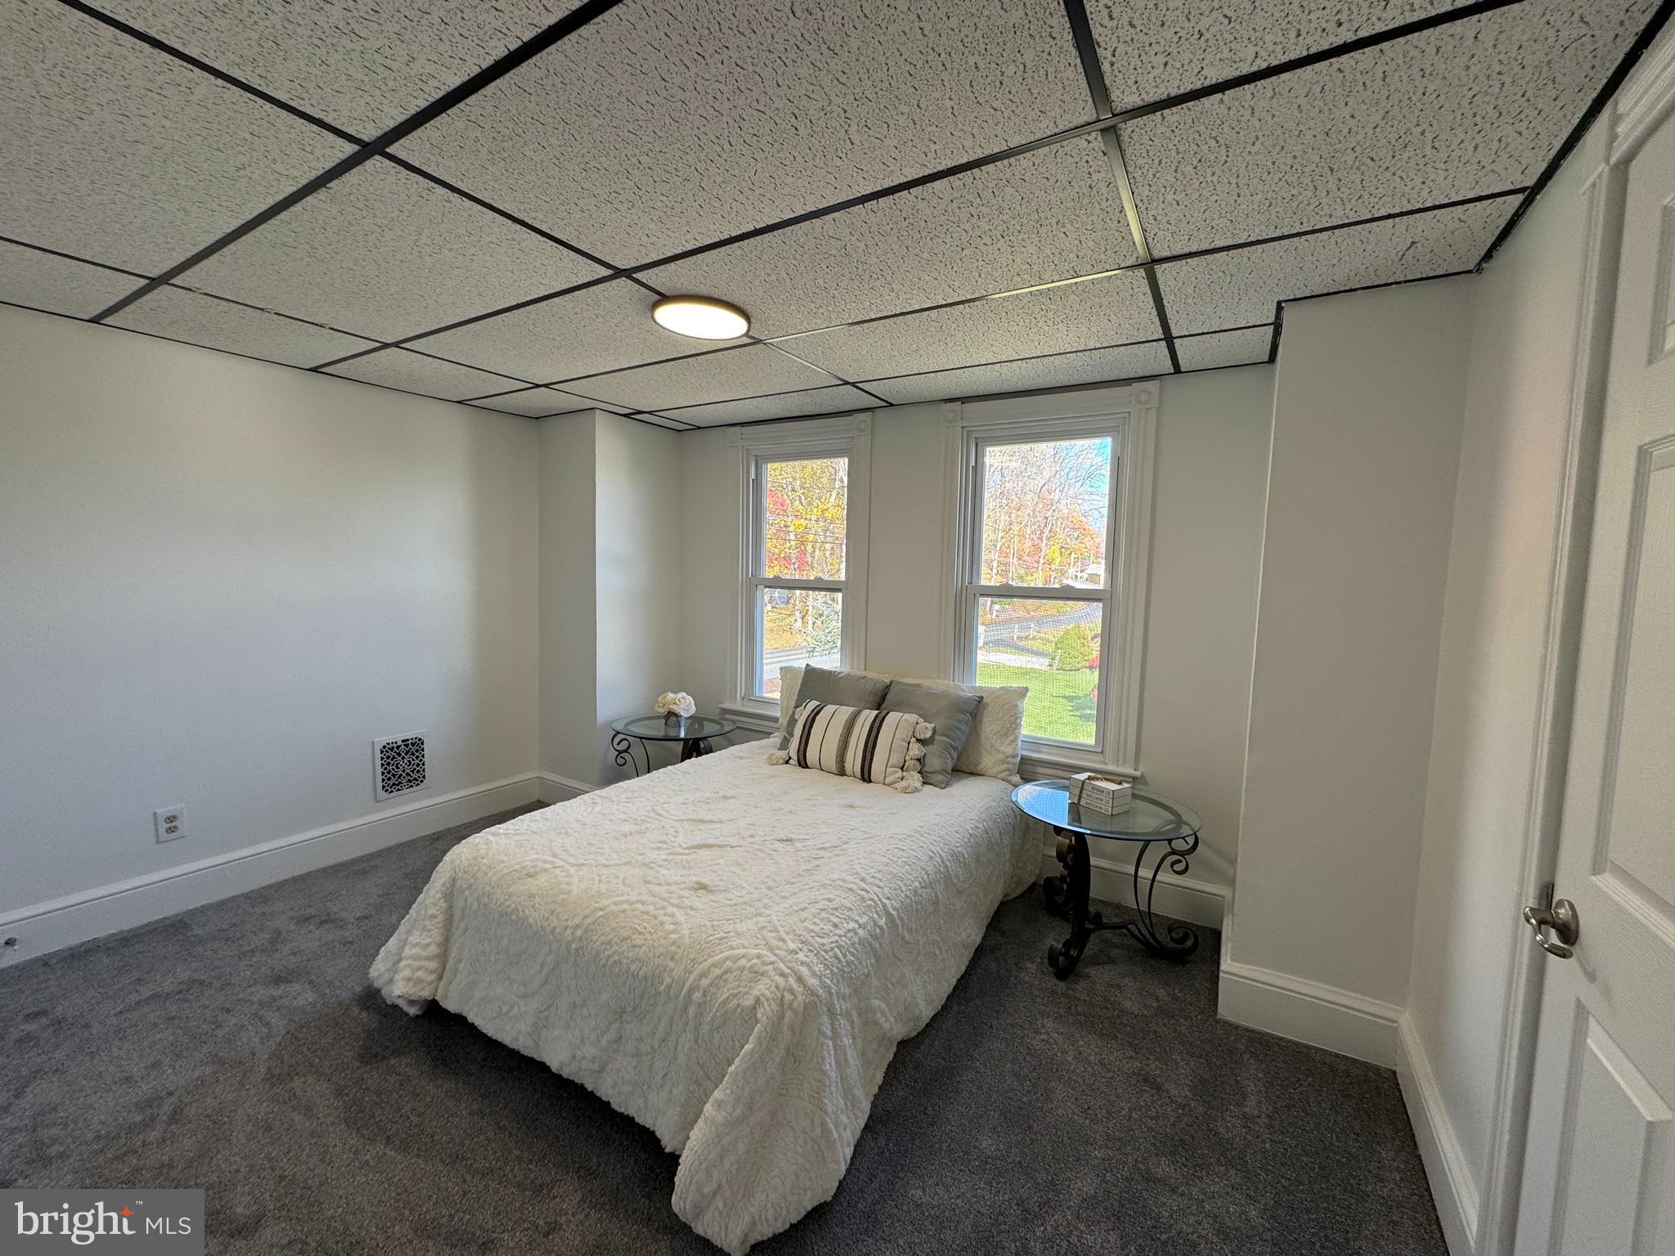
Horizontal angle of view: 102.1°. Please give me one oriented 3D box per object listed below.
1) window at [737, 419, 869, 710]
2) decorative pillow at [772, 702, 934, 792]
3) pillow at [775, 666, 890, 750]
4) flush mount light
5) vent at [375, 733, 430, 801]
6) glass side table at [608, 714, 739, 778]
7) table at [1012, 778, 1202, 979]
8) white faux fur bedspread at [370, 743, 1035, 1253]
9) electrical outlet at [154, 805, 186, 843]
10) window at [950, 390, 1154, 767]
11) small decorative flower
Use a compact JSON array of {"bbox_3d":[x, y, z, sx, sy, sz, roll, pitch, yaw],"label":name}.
[{"bbox_3d":[-0.223,-0.278,3.498,0.875,1.540,0.080,4,5,29],"label":"window"},{"bbox_3d":[0.053,0.482,2.902,0.660,0.330,0.160,4,-17,37],"label":"decorative pillow"},{"bbox_3d":[-0.024,0.400,3.106,0.450,0.420,0.150,4,-12,31],"label":"pillow"},{"bbox_3d":[-0.418,-0.958,2.110,0.300,0.030,0.300,1,4,0],"label":"flush mount light"},{"bbox_3d":[-2.011,0.635,3.131,0.020,0.280,0.230,4,5,32],"label":"vent"},{"bbox_3d":[-0.837,0.757,3.465,0.610,0.530,0.610,4,5,31],"label":"glass side table"},{"bbox_3d":[0.933,0.896,2.413,0.610,0.540,0.610,4,5,31],"label":"table"},{"bbox_3d":[-0.218,0.883,2.426,1.500,0.480,1.920,4,5,29],"label":"white faux fur bedspread"},{"bbox_3d":[-2.435,0.712,2.470,0.012,0.119,0.077,4,5,32],"label":"electrical outlet"},{"bbox_3d":[0.860,-0.206,2.900,0.845,1.520,0.110,4,5,29],"label":"window"},{"bbox_3d":[-0.815,0.403,3.414,0.185,0.165,0.185,0,5,-14],"label":"small decorative flower"}]

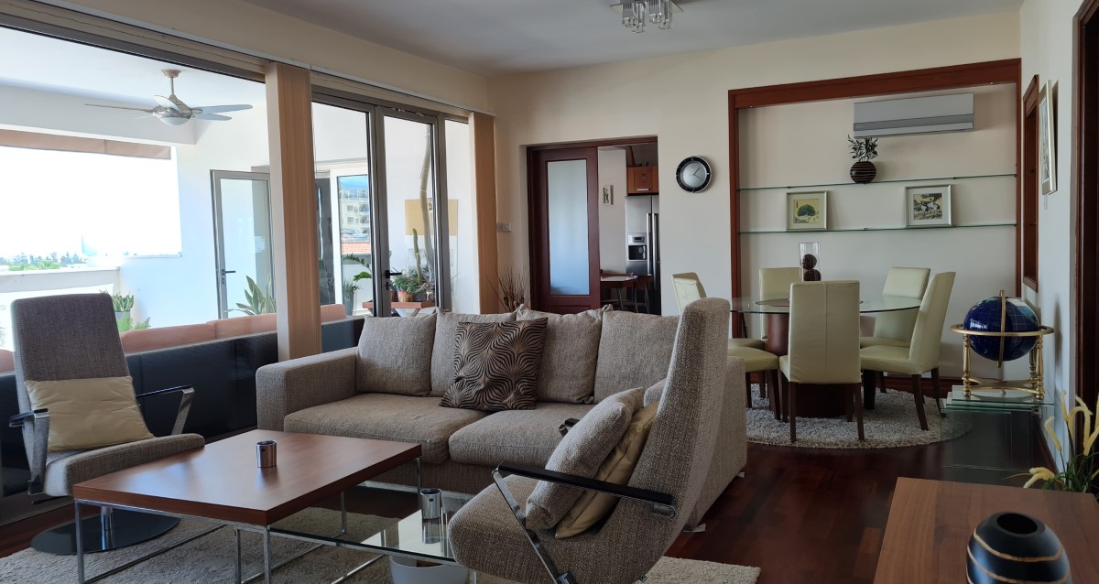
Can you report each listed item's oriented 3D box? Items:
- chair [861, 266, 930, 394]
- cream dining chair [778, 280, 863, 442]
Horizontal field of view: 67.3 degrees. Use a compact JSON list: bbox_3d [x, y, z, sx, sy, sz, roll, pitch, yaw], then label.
[{"bbox_3d":[2.396,0.317,6.068,0.600,0.975,0.460,-3,4,-15],"label":"chair"},{"bbox_3d":[1.684,0.407,5.119,0.438,0.971,0.573,-1,3,11],"label":"cream dining chair"}]

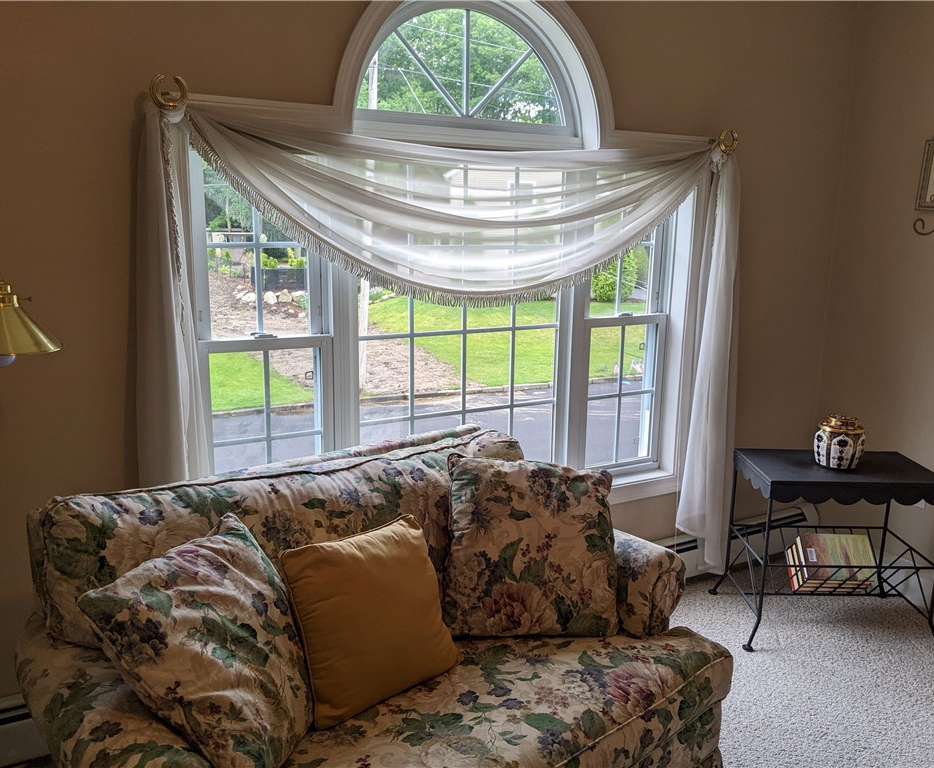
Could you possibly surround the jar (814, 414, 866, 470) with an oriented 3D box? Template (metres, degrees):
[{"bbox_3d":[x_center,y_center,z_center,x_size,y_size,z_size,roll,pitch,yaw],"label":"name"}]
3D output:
[{"bbox_3d":[1.334,0.205,2.858,0.171,0.177,0.171,1,12,1],"label":"jar"}]

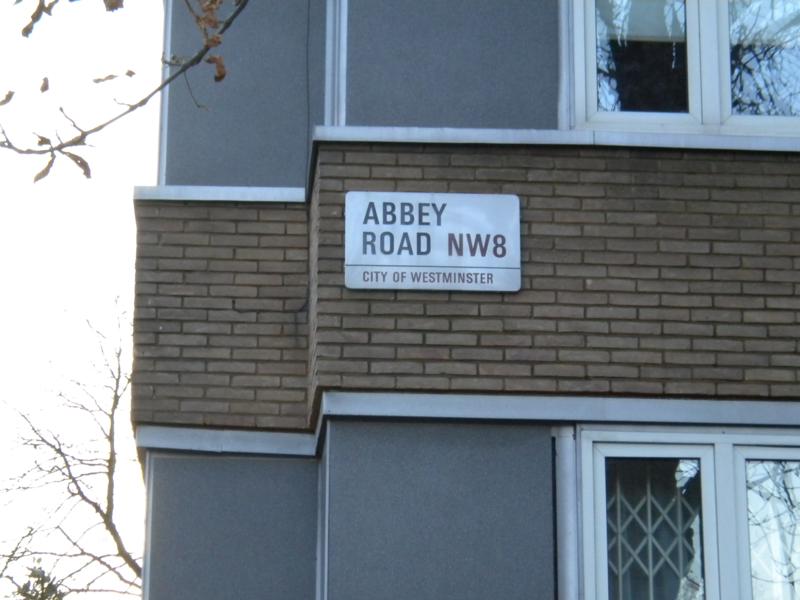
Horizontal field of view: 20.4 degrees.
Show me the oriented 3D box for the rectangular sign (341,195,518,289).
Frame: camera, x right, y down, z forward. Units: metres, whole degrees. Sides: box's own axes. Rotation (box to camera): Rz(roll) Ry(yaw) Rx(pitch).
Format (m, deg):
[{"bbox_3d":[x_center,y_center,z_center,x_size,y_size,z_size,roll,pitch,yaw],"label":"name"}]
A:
[{"bbox_3d":[0.143,-0.257,9.576,0.757,0.445,0.020,1,-18,-3],"label":"rectangular sign"}]

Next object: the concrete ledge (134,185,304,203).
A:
[{"bbox_3d":[-0.841,-0.475,10.406,0.805,0.069,0.130,1,-18,-3],"label":"concrete ledge"}]

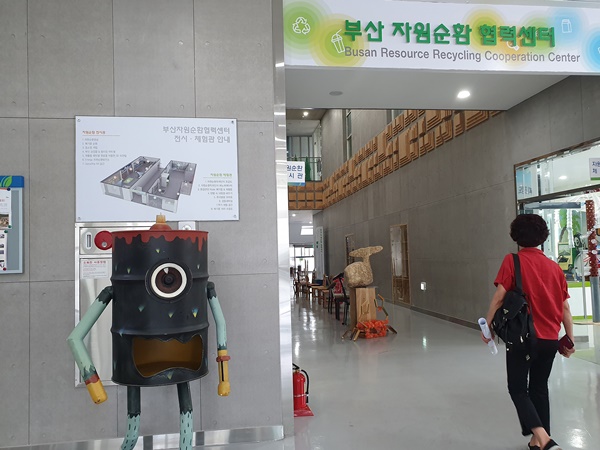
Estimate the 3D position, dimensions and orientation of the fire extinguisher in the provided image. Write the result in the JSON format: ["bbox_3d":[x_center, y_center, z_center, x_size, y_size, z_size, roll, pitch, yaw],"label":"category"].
[{"bbox_3d":[-0.017,1.453,4.062,0.240,0.460,0.250,-1,-2,-8],"label":"fire extinguisher"}]

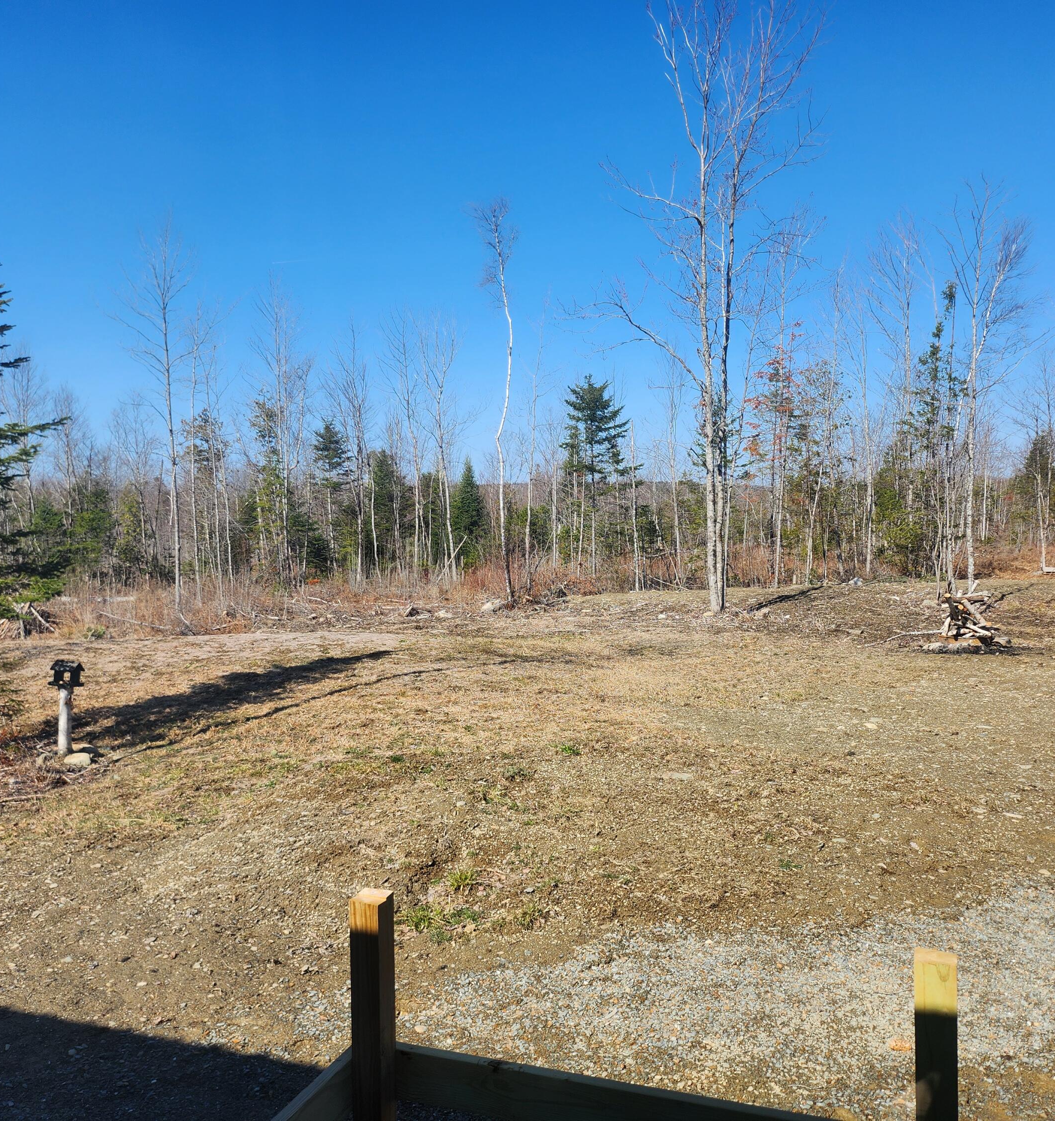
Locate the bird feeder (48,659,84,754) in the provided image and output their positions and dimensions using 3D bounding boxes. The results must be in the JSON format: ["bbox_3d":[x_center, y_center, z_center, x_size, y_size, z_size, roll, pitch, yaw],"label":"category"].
[{"bbox_3d":[-4.516,1.433,10.086,0.280,0.929,0.280,-1,3,-5],"label":"bird feeder"}]

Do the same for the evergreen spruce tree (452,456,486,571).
[{"bbox_3d":[-2.336,-1.863,40.957,1.450,4.334,1.450,-1,3,0],"label":"evergreen spruce tree"}]

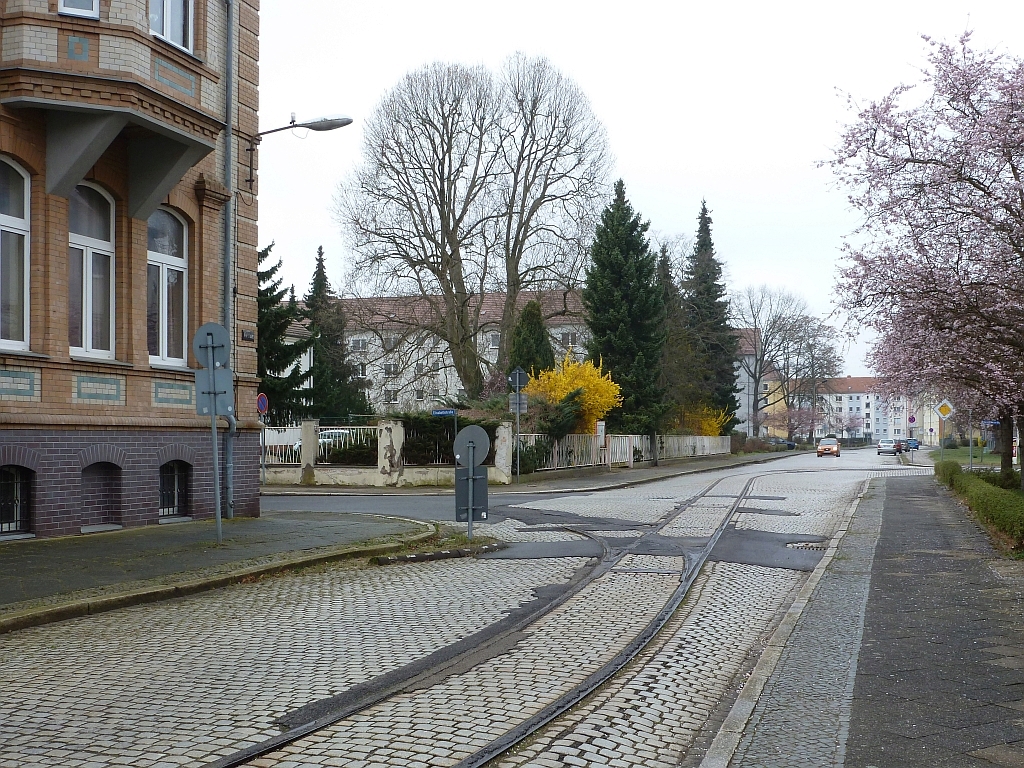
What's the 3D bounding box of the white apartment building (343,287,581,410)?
[{"bbox_3d":[-5.458,-1.167,107.828,33.800,17.400,11.000,-1,-3,16],"label":"white apartment building"}]

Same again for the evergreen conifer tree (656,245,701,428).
[{"bbox_3d":[10.928,-2.264,66.226,3.730,14.540,3.730,0,-3,0],"label":"evergreen conifer tree"}]

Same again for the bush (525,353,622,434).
[{"bbox_3d":[2.554,1.062,40.503,4.070,4.750,3.600,-1,-3,14],"label":"bush"}]

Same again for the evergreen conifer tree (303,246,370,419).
[{"bbox_3d":[-8.586,-1.351,46.145,3.780,10.390,3.780,0,-3,0],"label":"evergreen conifer tree"}]

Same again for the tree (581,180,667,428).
[{"bbox_3d":[5.680,-3.148,49.249,4.240,14.430,4.240,0,-3,0],"label":"tree"}]

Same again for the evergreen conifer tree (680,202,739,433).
[{"bbox_3d":[15.495,-4.377,76.358,4.620,19.870,4.620,0,-3,0],"label":"evergreen conifer tree"}]

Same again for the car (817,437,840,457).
[{"bbox_3d":[23.781,4.739,73.350,1.600,1.480,3.500,-1,-3,22],"label":"car"}]

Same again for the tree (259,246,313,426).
[{"bbox_3d":[-10.156,-1.677,39.152,4.300,10.270,4.300,0,-3,0],"label":"tree"}]

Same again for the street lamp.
[{"bbox_3d":[-3.429,-3.806,16.032,1.800,1.240,0.300,-1,-3,12],"label":"street lamp"}]

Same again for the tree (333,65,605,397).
[{"bbox_3d":[-2.161,-7.305,55.488,15.410,23.320,14.500,0,-3,0],"label":"tree"}]

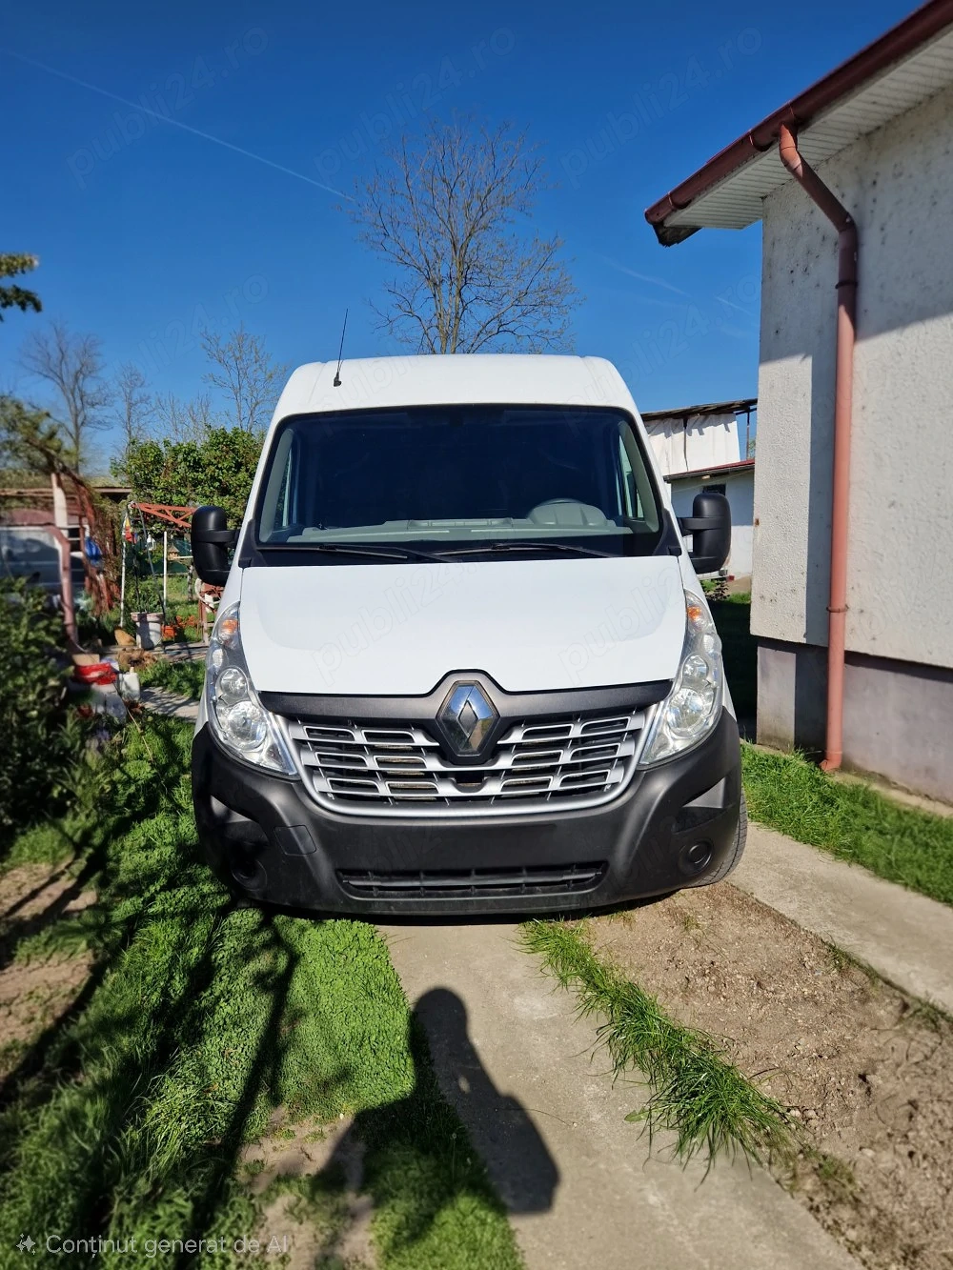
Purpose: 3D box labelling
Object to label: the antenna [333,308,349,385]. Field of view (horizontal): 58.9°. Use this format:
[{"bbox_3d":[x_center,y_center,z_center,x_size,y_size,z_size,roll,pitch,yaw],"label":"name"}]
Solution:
[{"bbox_3d":[-0.673,-1.449,4.238,0.030,0.485,0.045,4,-21,-2],"label":"antenna"}]

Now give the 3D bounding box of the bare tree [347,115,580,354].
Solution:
[{"bbox_3d":[-0.211,-5.680,17.953,4.967,10.077,4.967,-1,7,0],"label":"bare tree"}]

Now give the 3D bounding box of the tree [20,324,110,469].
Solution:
[{"bbox_3d":[-13.465,-6.054,28.540,3.243,8.870,3.243,-4,7,-24],"label":"tree"}]

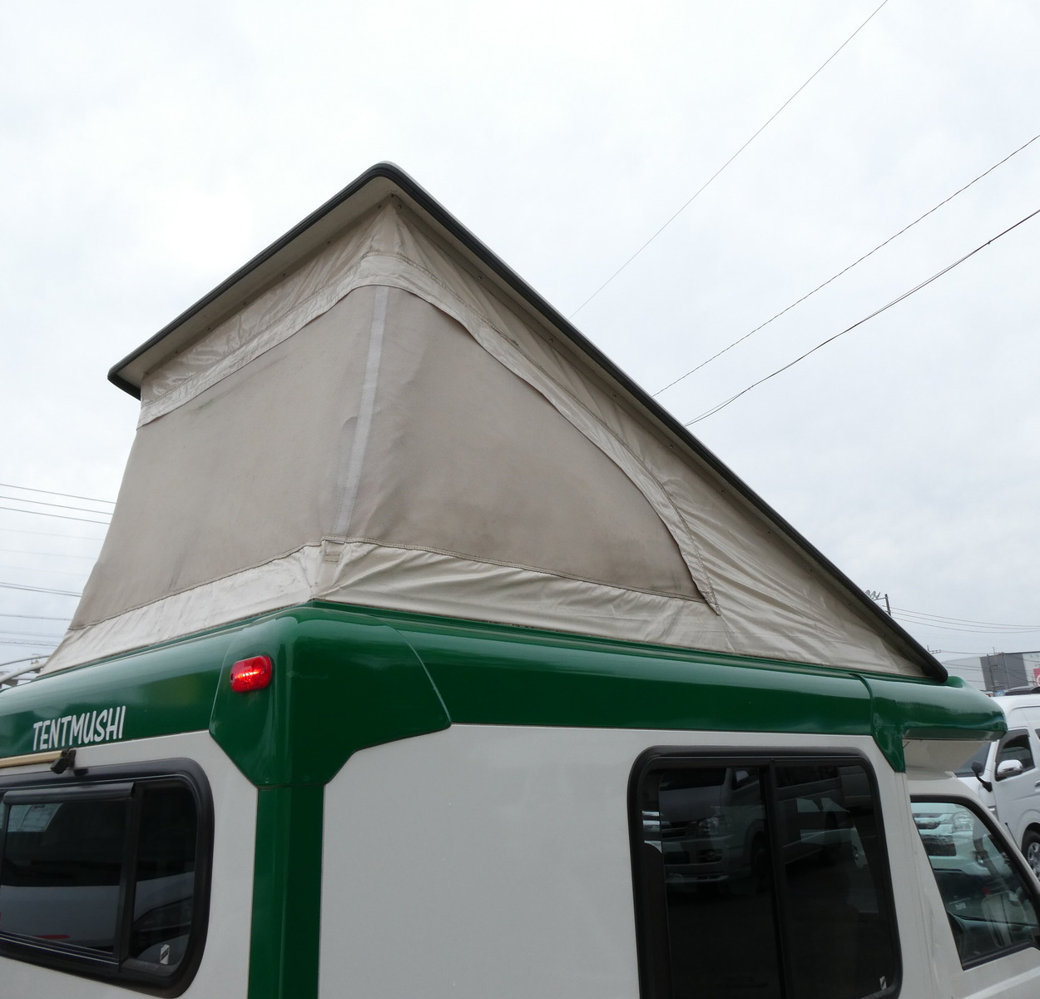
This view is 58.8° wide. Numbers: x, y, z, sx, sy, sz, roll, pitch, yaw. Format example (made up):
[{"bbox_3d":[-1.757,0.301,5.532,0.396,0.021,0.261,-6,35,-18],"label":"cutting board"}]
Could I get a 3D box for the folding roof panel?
[{"bbox_3d":[0.076,0.121,2.661,2.292,0.831,1.237,15,-24,-43],"label":"folding roof panel"}]

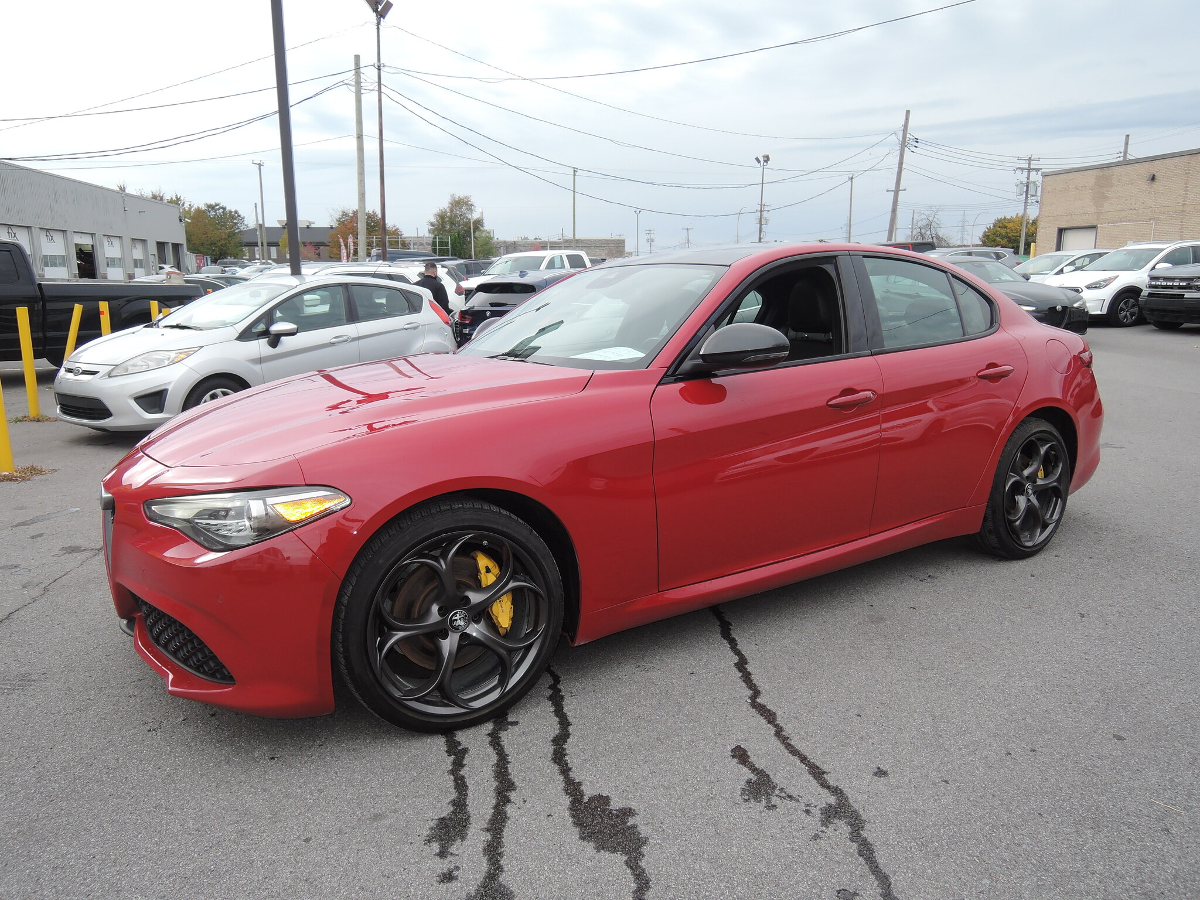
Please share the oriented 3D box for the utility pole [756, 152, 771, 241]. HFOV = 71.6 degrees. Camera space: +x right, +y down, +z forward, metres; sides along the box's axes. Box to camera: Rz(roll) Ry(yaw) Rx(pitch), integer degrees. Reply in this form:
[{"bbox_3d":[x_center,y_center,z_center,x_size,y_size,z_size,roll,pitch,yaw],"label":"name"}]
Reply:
[{"bbox_3d":[9.823,-13.298,50.867,0.750,9.120,0.300,0,11,0],"label":"utility pole"}]

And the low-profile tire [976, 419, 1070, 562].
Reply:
[{"bbox_3d":[1.914,0.168,3.875,0.660,0.660,0.250,-7,13,-33],"label":"low-profile tire"}]

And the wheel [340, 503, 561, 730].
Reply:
[{"bbox_3d":[-0.434,0.461,2.391,0.662,0.662,0.232,-7,13,-34],"label":"wheel"}]

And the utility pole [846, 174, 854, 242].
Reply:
[{"bbox_3d":[19.806,-16.655,65.937,0.270,9.860,0.270,-1,11,0],"label":"utility pole"}]

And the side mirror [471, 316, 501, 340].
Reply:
[{"bbox_3d":[-0.542,-0.610,4.164,0.200,0.165,0.245,-7,13,-33],"label":"side mirror"}]

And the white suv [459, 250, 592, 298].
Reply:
[{"bbox_3d":[-1.450,-4.120,21.600,2.020,1.940,5.700,6,12,28],"label":"white suv"}]

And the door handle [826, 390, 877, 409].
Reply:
[{"bbox_3d":[0.898,-0.180,2.967,0.235,0.045,0.050,-7,13,-33],"label":"door handle"}]

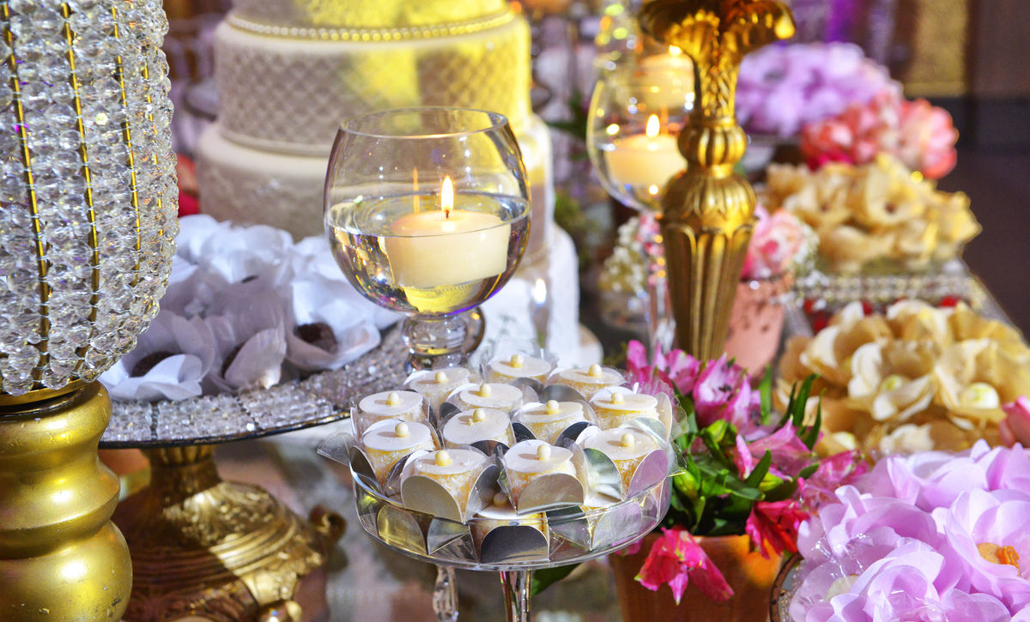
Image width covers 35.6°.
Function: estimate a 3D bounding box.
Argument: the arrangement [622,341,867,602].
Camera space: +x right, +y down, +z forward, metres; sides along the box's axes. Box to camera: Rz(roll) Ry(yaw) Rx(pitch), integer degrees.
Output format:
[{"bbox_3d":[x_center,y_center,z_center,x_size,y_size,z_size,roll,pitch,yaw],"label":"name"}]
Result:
[{"bbox_3d":[0.126,0.088,0.880,0.130,0.108,0.120,-2,17,0],"label":"arrangement"}]

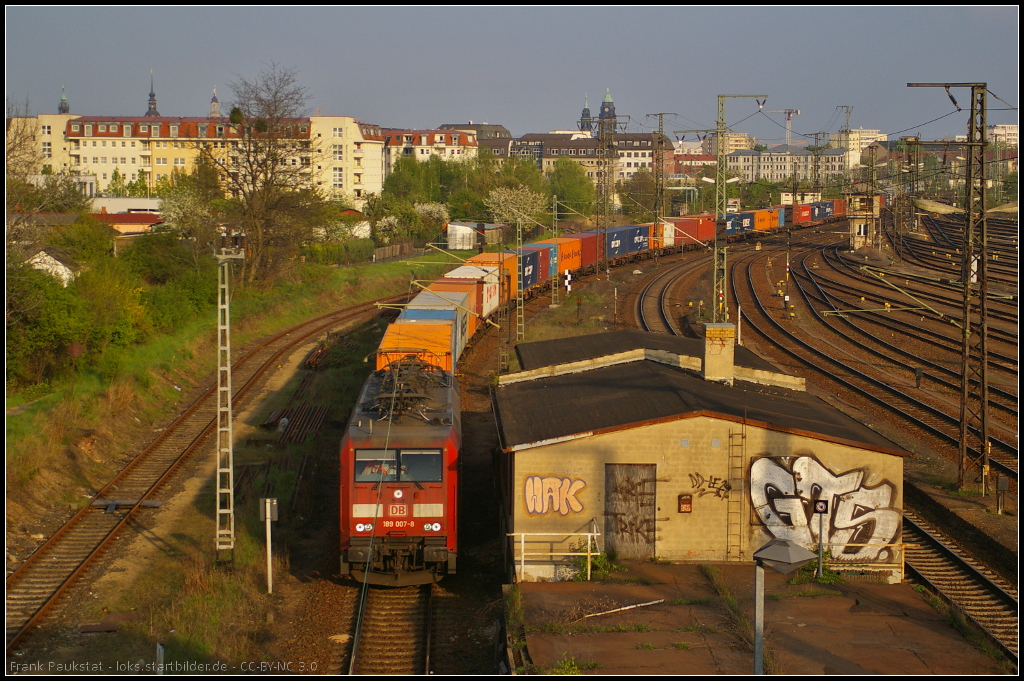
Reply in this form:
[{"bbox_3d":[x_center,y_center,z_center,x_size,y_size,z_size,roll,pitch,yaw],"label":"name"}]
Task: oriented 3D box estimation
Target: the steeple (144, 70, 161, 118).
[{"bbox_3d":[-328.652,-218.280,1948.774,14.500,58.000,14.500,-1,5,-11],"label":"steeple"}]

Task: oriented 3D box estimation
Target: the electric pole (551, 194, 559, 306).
[{"bbox_3d":[3.180,-6.720,158.840,0.450,8.200,0.400,0,5,1],"label":"electric pole"}]

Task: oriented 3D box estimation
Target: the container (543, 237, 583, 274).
[{"bbox_3d":[4.073,-7.551,189.566,2.440,2.600,12.500,1,5,9],"label":"container"}]

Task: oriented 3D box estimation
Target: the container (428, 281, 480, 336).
[{"bbox_3d":[-3.347,-1.590,115.849,2.440,2.591,6.100,1,5,2],"label":"container"}]

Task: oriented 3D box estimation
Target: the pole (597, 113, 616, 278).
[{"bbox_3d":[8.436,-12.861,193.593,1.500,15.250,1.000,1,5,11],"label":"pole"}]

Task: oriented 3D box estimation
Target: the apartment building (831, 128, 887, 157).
[{"bbox_3d":[201.453,-106.866,1240.762,30.000,31.200,16.500,-3,6,-35],"label":"apartment building"}]

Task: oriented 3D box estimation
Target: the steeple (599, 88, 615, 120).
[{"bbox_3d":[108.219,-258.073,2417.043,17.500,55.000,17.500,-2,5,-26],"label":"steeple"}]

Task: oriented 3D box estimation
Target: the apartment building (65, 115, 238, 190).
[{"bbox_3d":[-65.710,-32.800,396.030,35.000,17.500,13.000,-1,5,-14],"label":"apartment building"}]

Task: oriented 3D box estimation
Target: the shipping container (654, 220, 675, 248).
[{"bbox_3d":[16.720,-12.000,242.000,2.440,2.590,6.060,1,5,15],"label":"shipping container"}]

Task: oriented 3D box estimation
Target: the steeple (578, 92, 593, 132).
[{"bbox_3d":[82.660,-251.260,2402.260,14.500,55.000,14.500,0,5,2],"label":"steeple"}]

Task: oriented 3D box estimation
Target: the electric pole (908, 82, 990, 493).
[{"bbox_3d":[13.744,-1.643,67.085,2.650,12.840,0.850,0,5,0],"label":"electric pole"}]

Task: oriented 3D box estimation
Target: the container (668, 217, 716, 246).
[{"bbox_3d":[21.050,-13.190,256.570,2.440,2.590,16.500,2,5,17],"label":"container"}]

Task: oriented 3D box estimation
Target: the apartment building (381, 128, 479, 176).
[{"bbox_3d":[-20.163,-37.245,465.115,22.600,17.100,12.500,-3,6,-35],"label":"apartment building"}]

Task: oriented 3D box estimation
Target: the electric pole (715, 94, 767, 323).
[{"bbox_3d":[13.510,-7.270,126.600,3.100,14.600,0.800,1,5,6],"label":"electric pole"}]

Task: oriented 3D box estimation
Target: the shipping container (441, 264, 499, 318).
[{"bbox_3d":[-2.450,-3.060,132.940,2.440,2.590,12.190,1,5,4],"label":"shipping container"}]

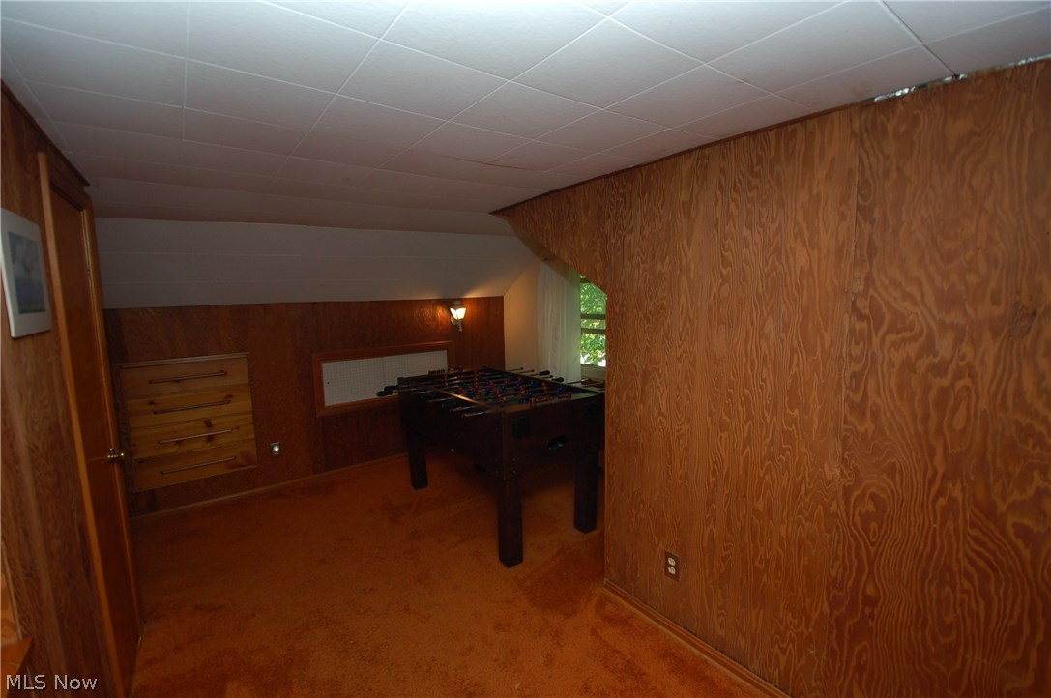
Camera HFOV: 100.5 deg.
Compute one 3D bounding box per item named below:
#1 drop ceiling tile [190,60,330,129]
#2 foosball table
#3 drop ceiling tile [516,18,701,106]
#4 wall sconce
[{"bbox_3d":[-0.682,-0.641,1.117,0.308,0.020,0.308,-8,11,-37],"label":"drop ceiling tile"},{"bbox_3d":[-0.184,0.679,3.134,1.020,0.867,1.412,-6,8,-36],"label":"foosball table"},{"bbox_3d":[0.181,-0.642,0.997,0.308,0.020,0.308,-8,11,-37],"label":"drop ceiling tile"},{"bbox_3d":[-0.679,-0.335,4.390,0.130,0.310,0.190,-6,8,-37],"label":"wall sconce"}]

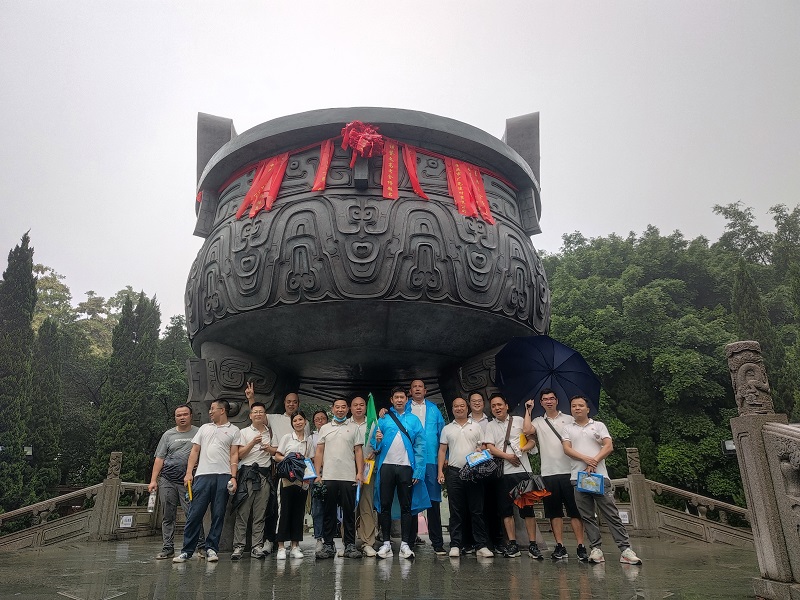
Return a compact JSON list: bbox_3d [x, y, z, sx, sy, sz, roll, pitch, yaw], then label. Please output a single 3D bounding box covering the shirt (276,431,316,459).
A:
[{"bbox_3d":[-1.153,1.733,6.119,0.460,0.553,0.270,5,-20,-14],"label":"shirt"}]

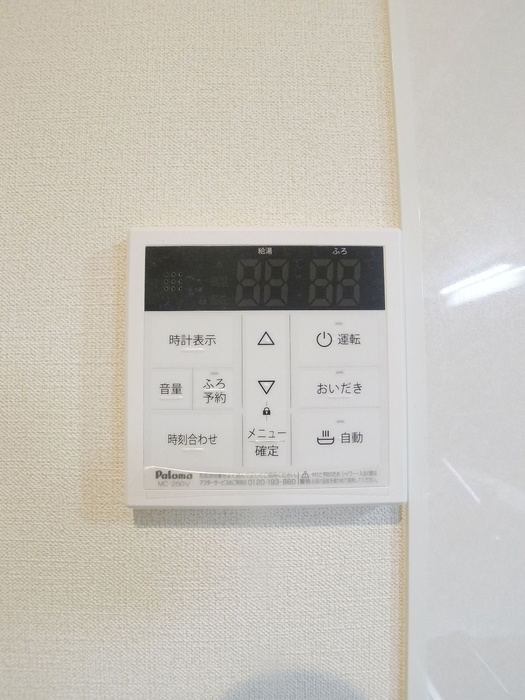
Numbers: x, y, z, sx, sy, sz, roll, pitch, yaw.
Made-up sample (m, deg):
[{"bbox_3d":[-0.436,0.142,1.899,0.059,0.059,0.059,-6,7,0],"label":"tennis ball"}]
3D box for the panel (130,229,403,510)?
[{"bbox_3d":[0.002,0.007,0.255,0.120,0.120,0.019,0,-4,0],"label":"panel"}]

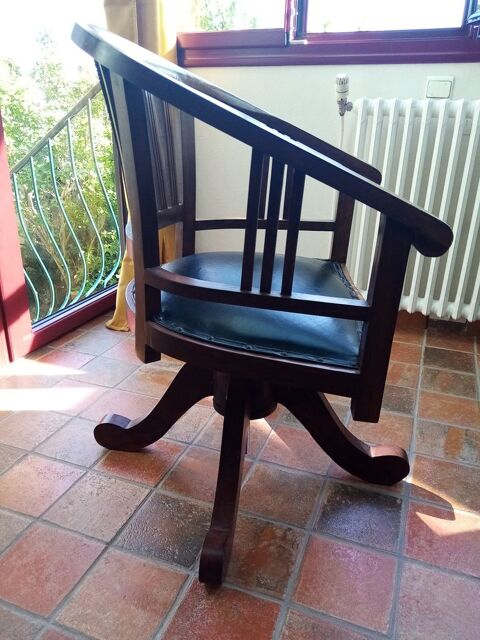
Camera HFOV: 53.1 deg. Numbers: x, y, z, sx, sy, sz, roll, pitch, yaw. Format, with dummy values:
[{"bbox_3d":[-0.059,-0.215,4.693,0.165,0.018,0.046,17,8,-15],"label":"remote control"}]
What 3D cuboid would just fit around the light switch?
[{"bbox_3d":[0.662,-0.766,1.597,0.082,0.078,0.013,9,22,19],"label":"light switch"}]

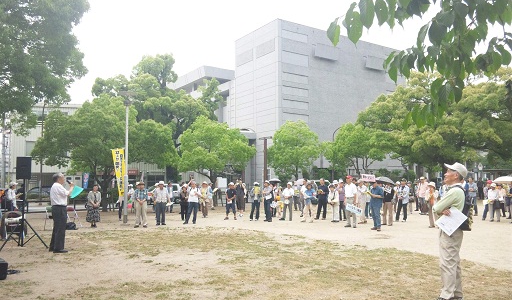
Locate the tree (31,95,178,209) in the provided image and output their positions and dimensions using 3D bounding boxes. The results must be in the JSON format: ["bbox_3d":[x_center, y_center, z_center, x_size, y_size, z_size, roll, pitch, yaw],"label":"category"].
[{"bbox_3d":[-8.756,0.134,24.788,7.800,6.782,8.300,2,-5,-22],"label":"tree"}]

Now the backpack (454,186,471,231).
[{"bbox_3d":[2.540,0.709,5.200,0.200,0.500,0.320,-2,-5,20],"label":"backpack"}]

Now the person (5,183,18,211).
[{"bbox_3d":[-8.874,1.962,15.566,0.420,1.560,0.480,2,-5,-25],"label":"person"}]

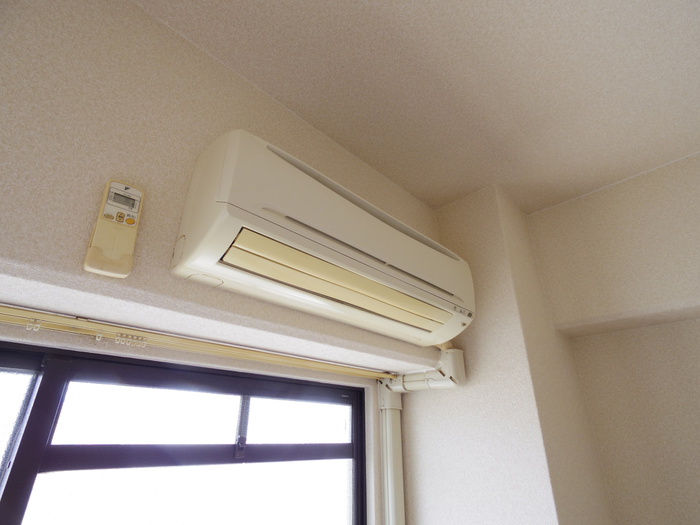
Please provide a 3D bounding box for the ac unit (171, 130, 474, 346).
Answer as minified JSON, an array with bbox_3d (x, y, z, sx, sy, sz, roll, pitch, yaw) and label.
[{"bbox_3d":[0.029,-0.010,0.869,0.790,0.285,0.195,23,-32,-37],"label":"ac unit"}]

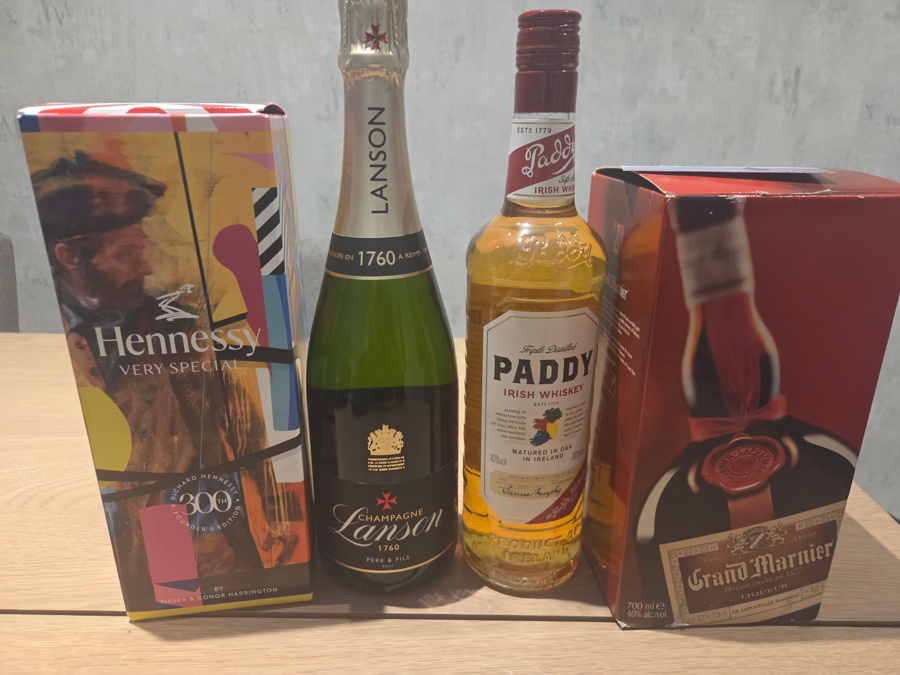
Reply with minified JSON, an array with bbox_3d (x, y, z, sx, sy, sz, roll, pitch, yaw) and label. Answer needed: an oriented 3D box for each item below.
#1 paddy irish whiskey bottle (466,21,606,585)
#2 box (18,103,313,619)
[{"bbox_3d":[0.047,-0.006,0.336,0.075,0.311,0.075,-1,19,-5],"label":"paddy irish whiskey bottle"},{"bbox_3d":[-0.137,0.014,0.340,0.102,0.268,0.091,-3,20,-9],"label":"box"}]

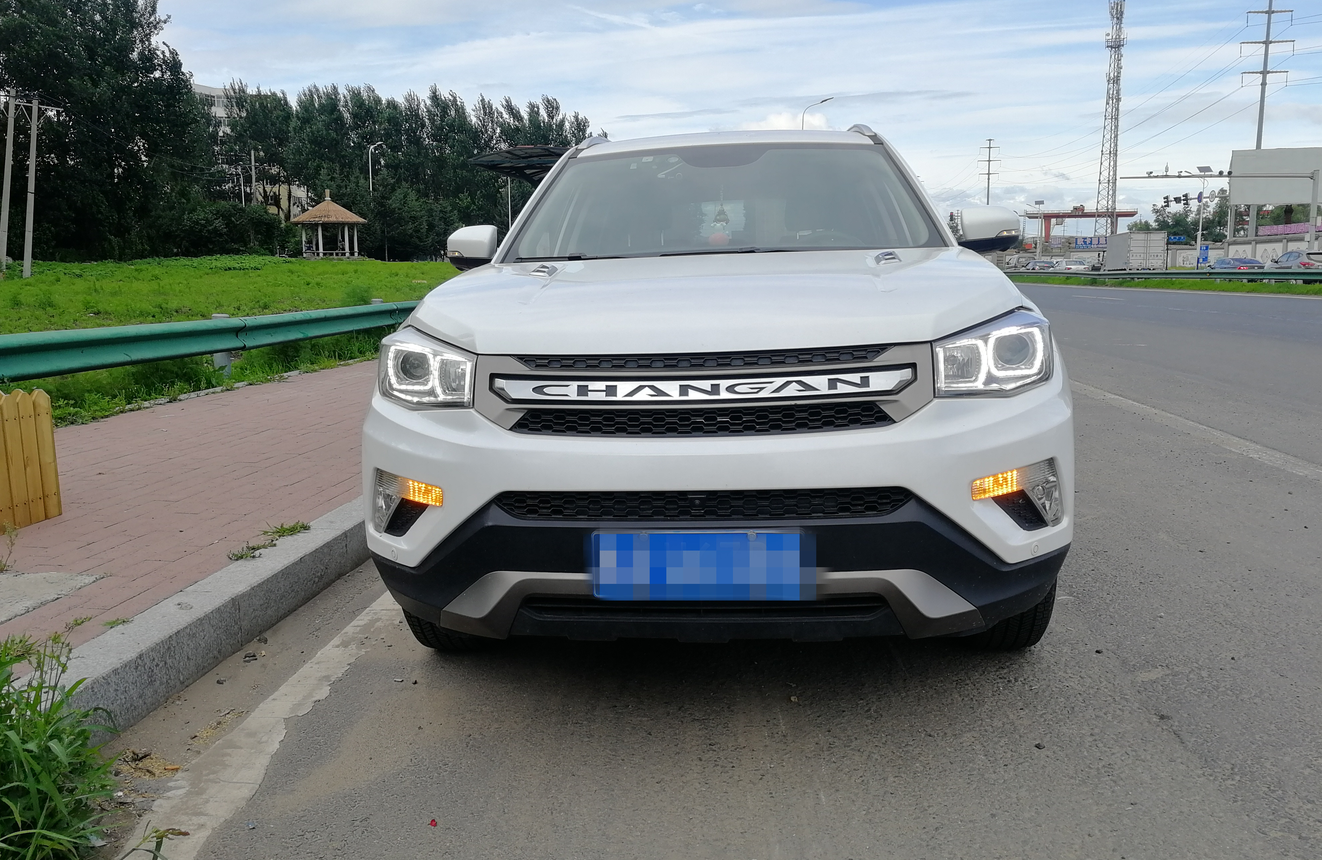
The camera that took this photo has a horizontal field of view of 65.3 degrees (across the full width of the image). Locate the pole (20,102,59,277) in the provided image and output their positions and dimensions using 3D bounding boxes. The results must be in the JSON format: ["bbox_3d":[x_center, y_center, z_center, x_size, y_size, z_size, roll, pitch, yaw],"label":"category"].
[{"bbox_3d":[-23.531,-9.148,39.057,1.100,6.700,0.400,6,9,-1],"label":"pole"}]

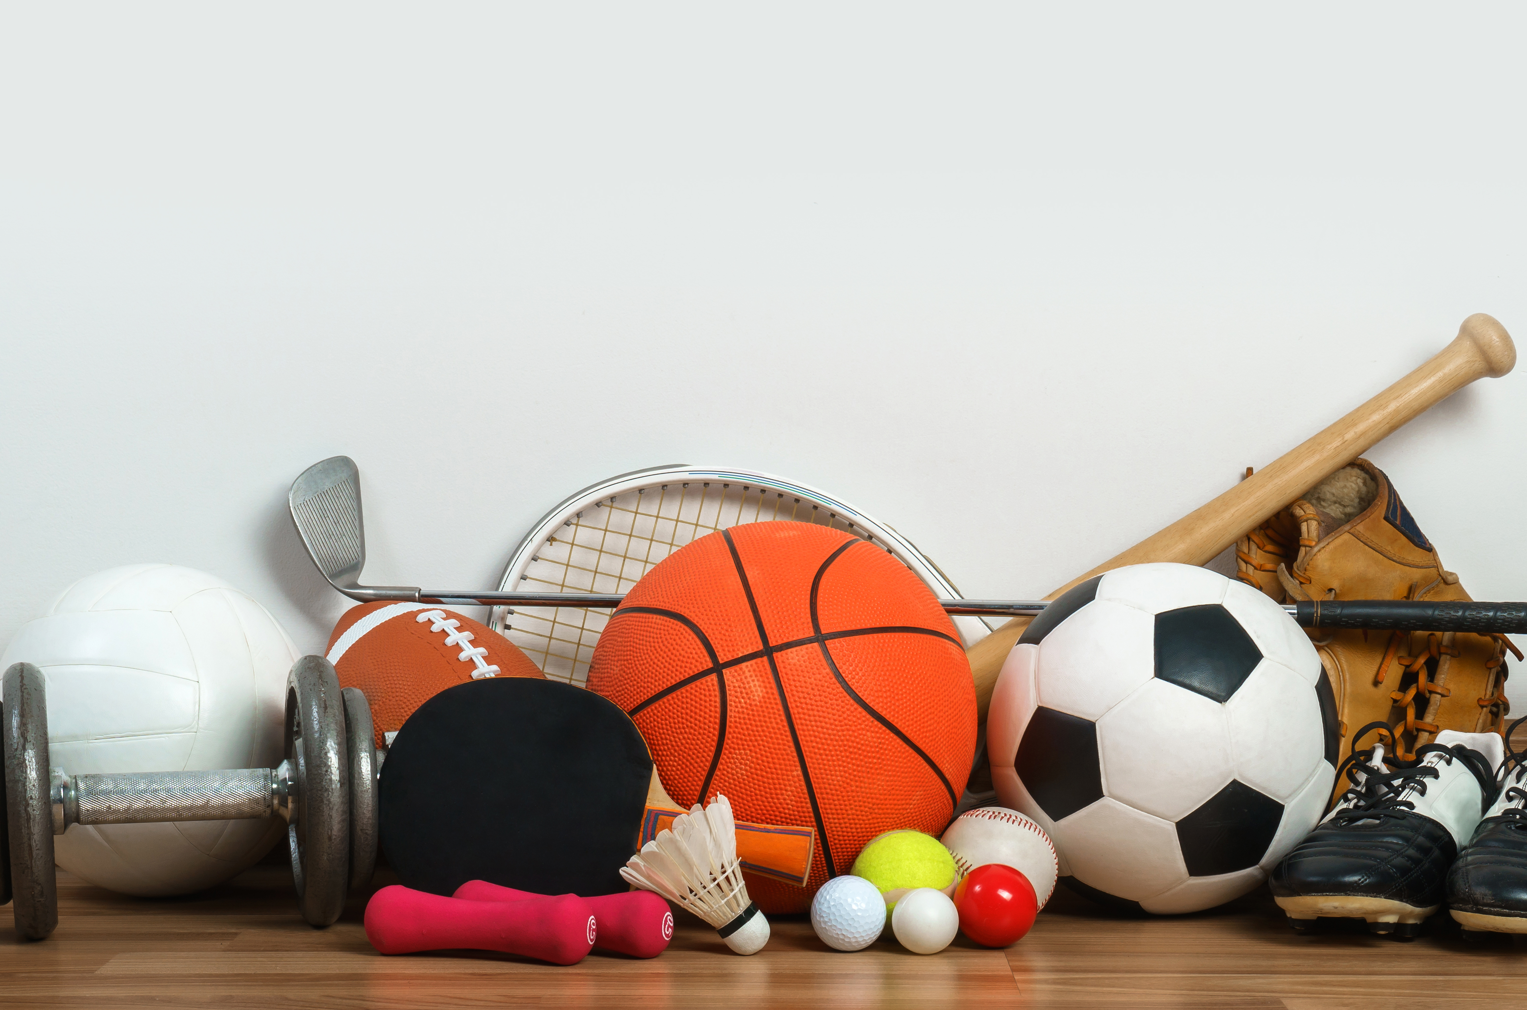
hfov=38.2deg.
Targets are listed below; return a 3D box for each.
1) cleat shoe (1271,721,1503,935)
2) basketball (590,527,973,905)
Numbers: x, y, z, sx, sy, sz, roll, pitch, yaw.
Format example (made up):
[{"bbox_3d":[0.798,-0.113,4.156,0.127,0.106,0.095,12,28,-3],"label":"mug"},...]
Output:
[{"bbox_3d":[0.401,0.198,1.390,0.105,0.110,0.280,1,2,32],"label":"cleat shoe"},{"bbox_3d":[0.010,0.132,1.357,0.241,0.241,0.241,0,3,0],"label":"basketball"}]

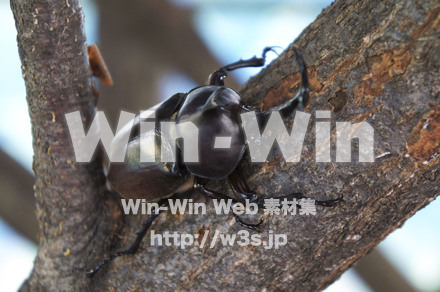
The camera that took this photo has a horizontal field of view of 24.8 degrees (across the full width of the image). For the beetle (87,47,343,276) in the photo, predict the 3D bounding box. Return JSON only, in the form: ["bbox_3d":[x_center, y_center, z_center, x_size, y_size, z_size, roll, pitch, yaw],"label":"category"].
[{"bbox_3d":[-0.008,-0.002,0.252,0.069,0.052,0.027,-21,-44,19],"label":"beetle"}]

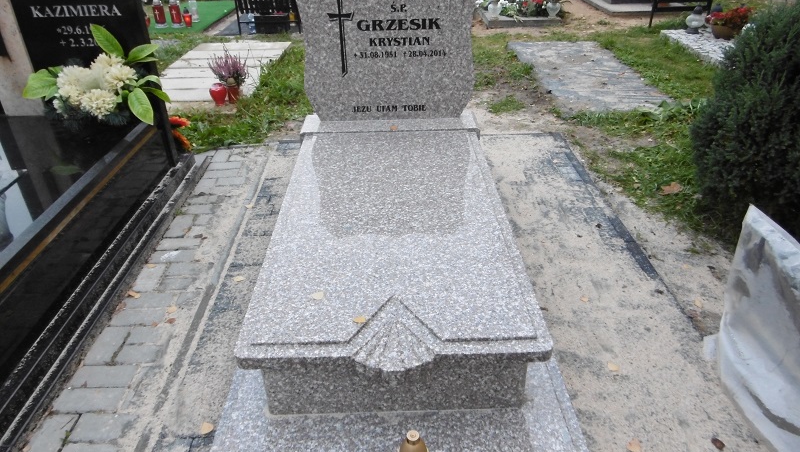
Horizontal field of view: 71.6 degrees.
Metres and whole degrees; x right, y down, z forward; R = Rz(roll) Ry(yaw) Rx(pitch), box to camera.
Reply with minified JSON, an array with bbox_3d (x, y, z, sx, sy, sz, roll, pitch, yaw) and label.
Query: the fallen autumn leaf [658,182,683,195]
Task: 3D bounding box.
[{"bbox_3d":[1.521,-0.205,3.119,0.125,0.030,0.090,0,32,0],"label":"fallen autumn leaf"}]

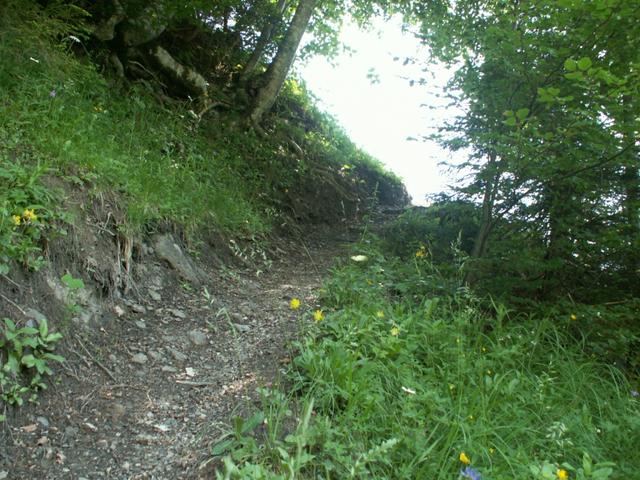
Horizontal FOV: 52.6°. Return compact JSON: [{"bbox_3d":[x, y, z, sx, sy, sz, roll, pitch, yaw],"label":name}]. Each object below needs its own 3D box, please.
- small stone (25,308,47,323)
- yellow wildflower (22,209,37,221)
[{"bbox_3d":[-1.099,0.292,2.500,0.080,0.050,0.060,1,-2,-27],"label":"small stone"},{"bbox_3d":[-1.167,-0.102,2.600,0.053,0.047,0.048,1,-2,-27],"label":"yellow wildflower"}]

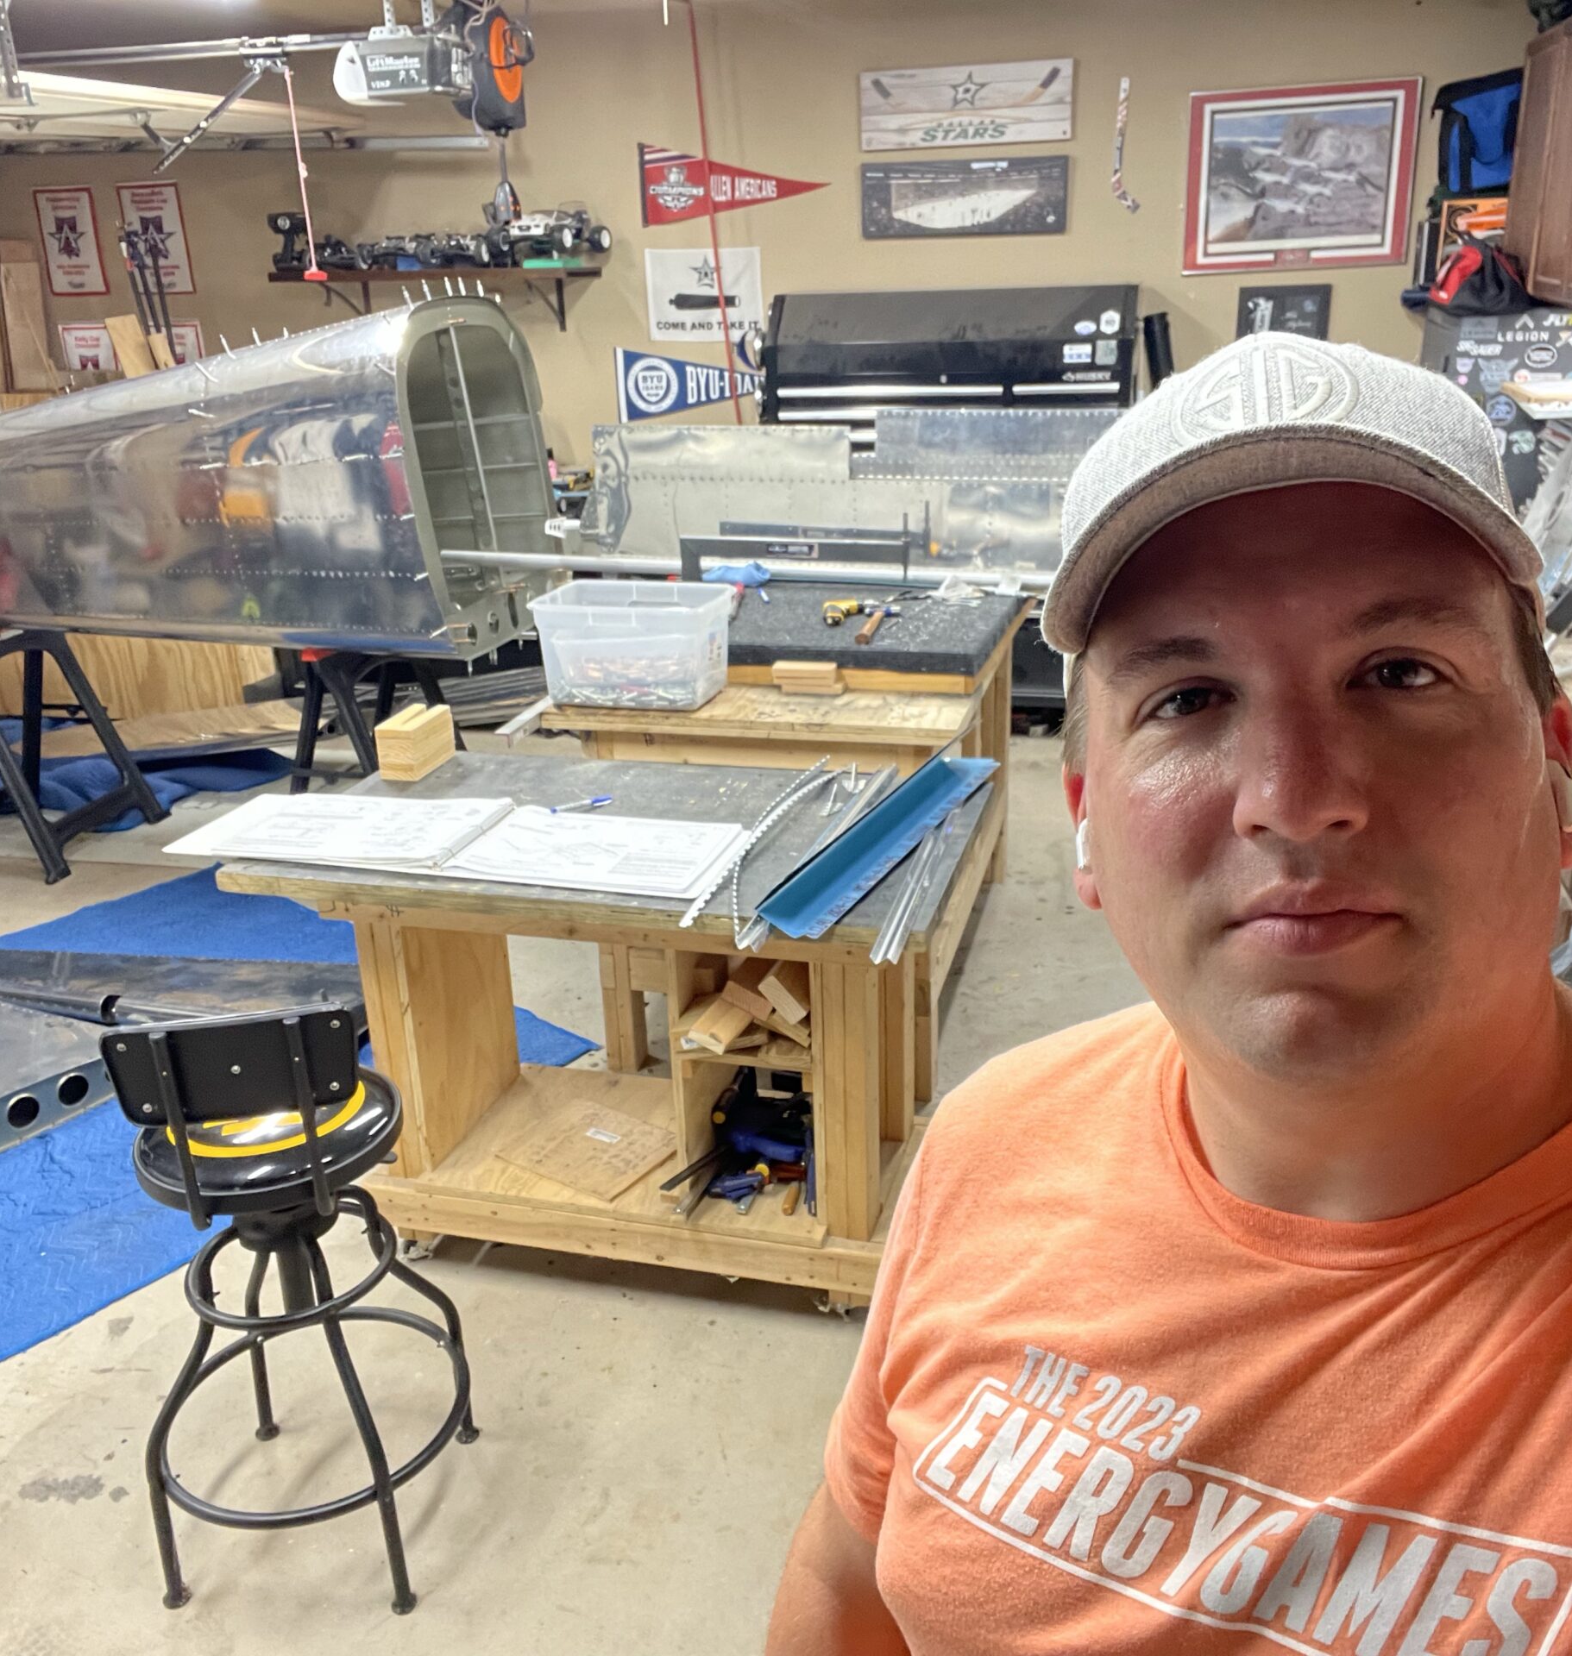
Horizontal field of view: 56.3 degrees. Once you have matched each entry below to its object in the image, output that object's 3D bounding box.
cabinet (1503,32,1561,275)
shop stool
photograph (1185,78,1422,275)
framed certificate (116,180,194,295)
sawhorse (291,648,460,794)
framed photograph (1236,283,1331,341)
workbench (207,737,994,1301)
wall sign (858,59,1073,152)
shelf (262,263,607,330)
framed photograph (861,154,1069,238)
[{"bbox_3d":[2.504,-2.080,4.599,0.320,0.729,0.480,3,23,13],"label":"cabinet"},{"bbox_3d":[-0.707,0.607,2.066,0.420,0.970,0.430,-5,22,-6],"label":"shop stool"},{"bbox_3d":[1.839,-2.328,5.263,0.778,0.606,0.030,2,23,12],"label":"photograph"},{"bbox_3d":[-2.659,-2.487,6.197,0.280,0.435,0.020,2,23,12],"label":"framed certificate"},{"bbox_3d":[-1.237,-0.239,4.455,0.550,0.770,0.620,4,23,15],"label":"sawhorse"},{"bbox_3d":[1.846,-1.876,5.443,0.320,0.250,0.025,3,23,13],"label":"framed photograph"},{"bbox_3d":[-0.276,0.384,2.733,1.212,0.844,0.610,4,23,16],"label":"workbench"},{"bbox_3d":[0.658,-2.651,5.388,0.771,0.263,0.030,2,23,12],"label":"wall sign"},{"bbox_3d":[-1.428,-2.162,6.029,1.300,0.250,0.300,3,23,13],"label":"shelf"},{"bbox_3d":[0.665,-2.361,5.508,0.762,0.262,0.030,2,23,12],"label":"framed photograph"}]

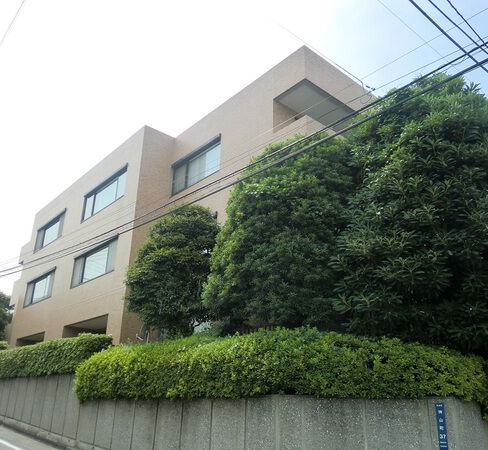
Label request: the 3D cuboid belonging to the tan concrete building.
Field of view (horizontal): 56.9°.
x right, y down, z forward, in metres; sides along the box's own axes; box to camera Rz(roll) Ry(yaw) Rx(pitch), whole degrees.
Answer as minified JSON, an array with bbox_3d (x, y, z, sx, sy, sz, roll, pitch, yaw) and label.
[{"bbox_3d":[-3.550,2.732,22.917,9.000,10.410,23.260,19,-27,-38],"label":"tan concrete building"}]

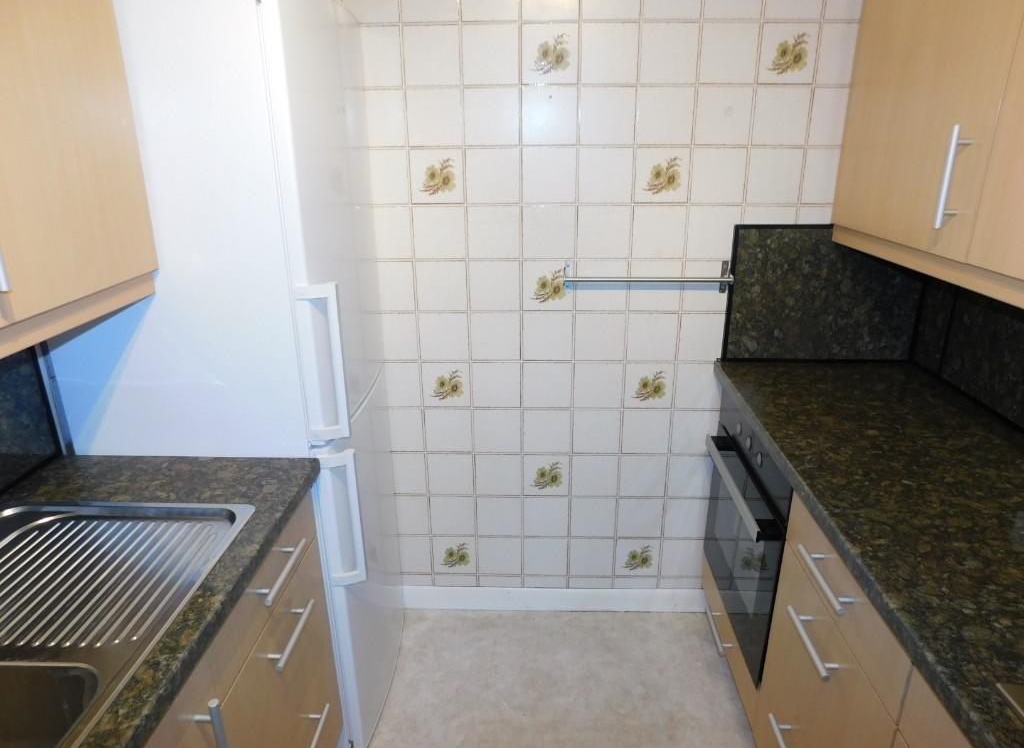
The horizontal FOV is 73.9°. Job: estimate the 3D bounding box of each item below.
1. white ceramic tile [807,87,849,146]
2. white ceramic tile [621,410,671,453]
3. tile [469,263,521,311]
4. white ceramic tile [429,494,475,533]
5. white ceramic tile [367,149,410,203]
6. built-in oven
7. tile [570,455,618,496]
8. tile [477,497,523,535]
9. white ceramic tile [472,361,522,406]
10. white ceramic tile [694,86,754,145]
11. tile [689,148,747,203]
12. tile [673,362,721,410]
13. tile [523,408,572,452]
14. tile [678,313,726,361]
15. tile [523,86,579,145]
[{"bbox_3d":[0.864,-0.677,1.794,0.150,0.150,0.009,0,20,2],"label":"white ceramic tile"},{"bbox_3d":[0.413,0.178,2.104,0.150,0.150,0.010,0,19,2],"label":"white ceramic tile"},{"bbox_3d":[-0.048,-0.255,1.980,0.150,0.150,0.009,0,20,2],"label":"tile"},{"bbox_3d":[-0.192,0.464,2.224,0.150,0.150,0.010,0,19,2],"label":"white ceramic tile"},{"bbox_3d":[-0.353,-0.540,1.875,0.150,0.150,0.010,0,19,2],"label":"white ceramic tile"},{"bbox_3d":[0.863,0.407,1.859,0.600,0.595,0.595,0,20,2],"label":"built-in oven"},{"bbox_3d":[0.266,0.327,2.178,0.150,0.150,0.009,0,20,2],"label":"tile"},{"bbox_3d":[-0.040,0.464,2.220,0.150,0.150,0.010,0,19,2],"label":"tile"},{"bbox_3d":[-0.044,0.035,2.068,0.150,0.150,0.009,0,20,2],"label":"white ceramic tile"},{"bbox_3d":[0.557,-0.680,1.796,0.150,0.150,0.009,0,20,2],"label":"white ceramic tile"},{"bbox_3d":[0.563,-0.540,1.851,0.150,0.150,0.010,0,20,1],"label":"tile"},{"bbox_3d":[0.564,0.035,2.049,0.150,0.150,0.010,0,19,2],"label":"tile"},{"bbox_3d":[0.110,0.180,2.120,0.150,0.150,0.010,0,20,1],"label":"tile"},{"bbox_3d":[0.566,-0.109,2.008,0.150,0.150,0.010,0,20,1],"label":"tile"},{"bbox_3d":[0.102,-0.682,1.810,0.150,0.150,0.010,0,19,2],"label":"tile"}]

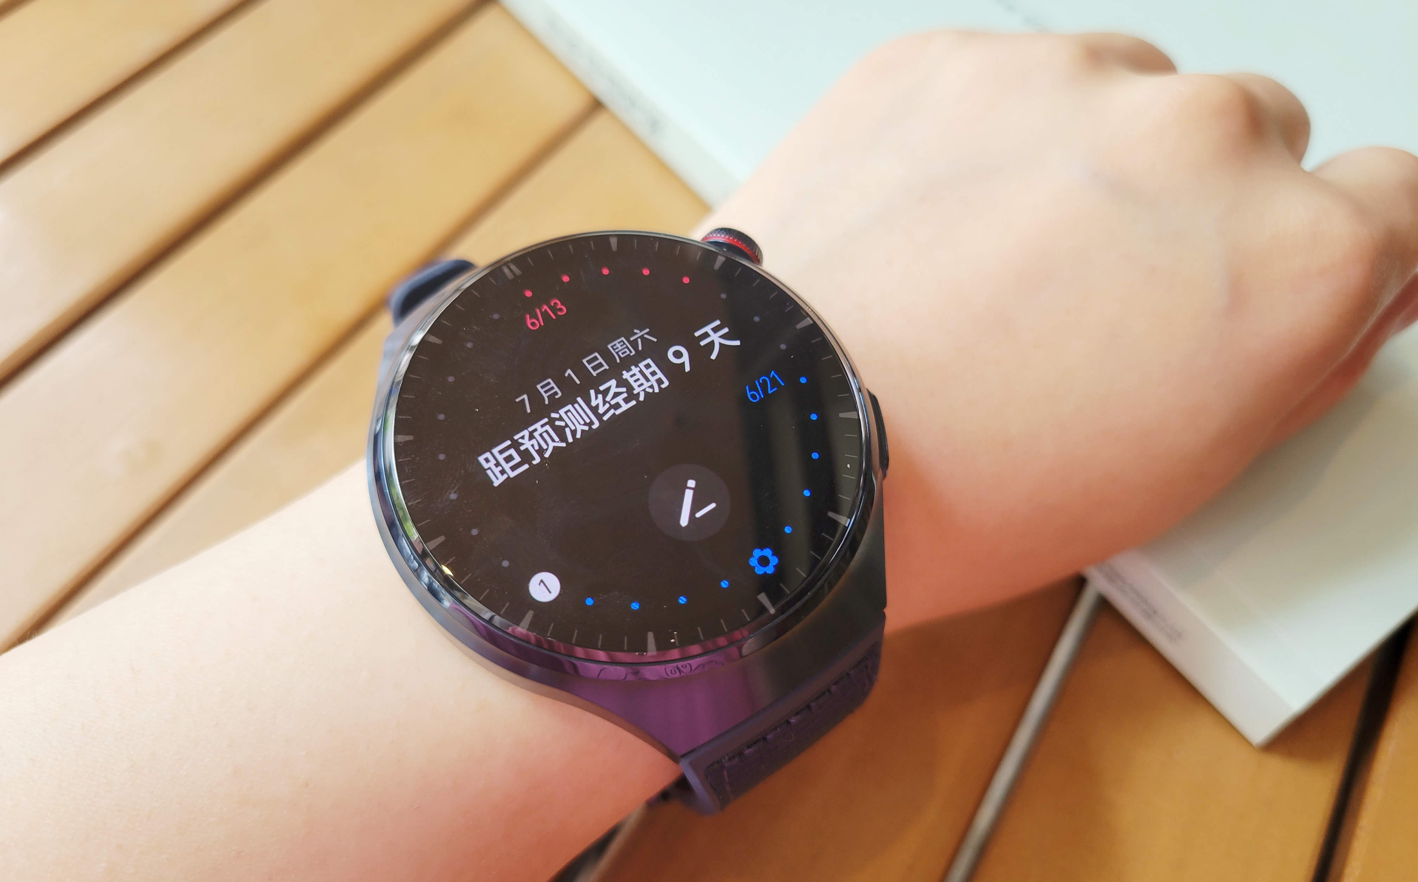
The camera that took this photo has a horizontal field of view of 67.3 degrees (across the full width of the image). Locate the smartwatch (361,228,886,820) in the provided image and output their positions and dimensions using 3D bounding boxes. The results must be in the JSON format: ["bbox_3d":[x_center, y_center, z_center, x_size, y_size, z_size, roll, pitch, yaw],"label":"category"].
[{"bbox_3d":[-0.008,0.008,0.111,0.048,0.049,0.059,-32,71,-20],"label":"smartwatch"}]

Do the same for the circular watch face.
[{"bbox_3d":[-0.007,-0.001,0.091,0.041,0.006,0.041,-32,71,-20],"label":"circular watch face"}]

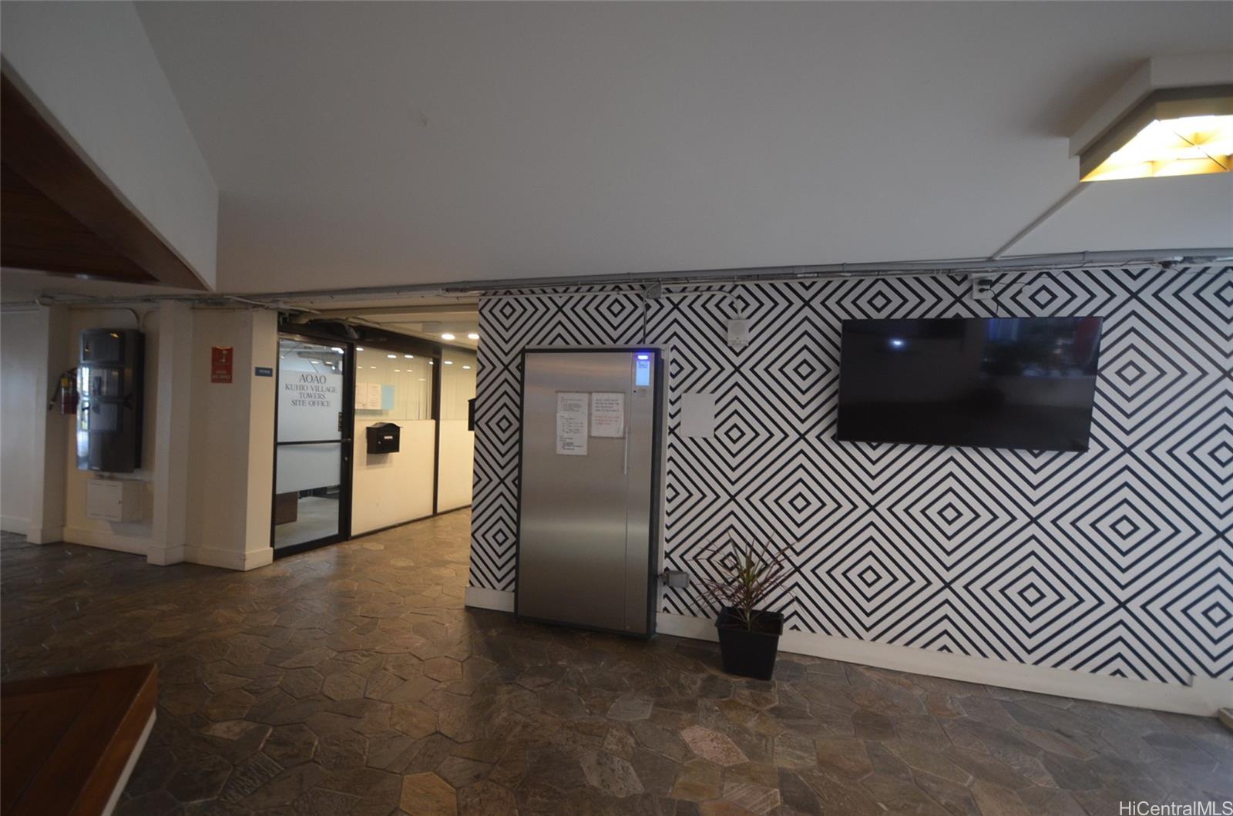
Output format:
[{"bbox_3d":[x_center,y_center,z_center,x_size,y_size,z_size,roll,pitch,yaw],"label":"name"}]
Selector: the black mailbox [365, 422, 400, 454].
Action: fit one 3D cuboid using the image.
[{"bbox_3d":[-2.534,0.332,5.968,0.125,0.330,0.360,2,1,19],"label":"black mailbox"}]

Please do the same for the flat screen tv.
[{"bbox_3d":[1.898,-0.139,3.030,1.232,0.705,0.065,2,8,17],"label":"flat screen tv"}]

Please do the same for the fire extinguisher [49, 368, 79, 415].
[{"bbox_3d":[-5.054,-0.162,5.056,0.230,0.450,0.165,2,1,17],"label":"fire extinguisher"}]

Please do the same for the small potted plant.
[{"bbox_3d":[0.713,1.105,3.118,0.560,0.740,0.500,2,1,17],"label":"small potted plant"}]

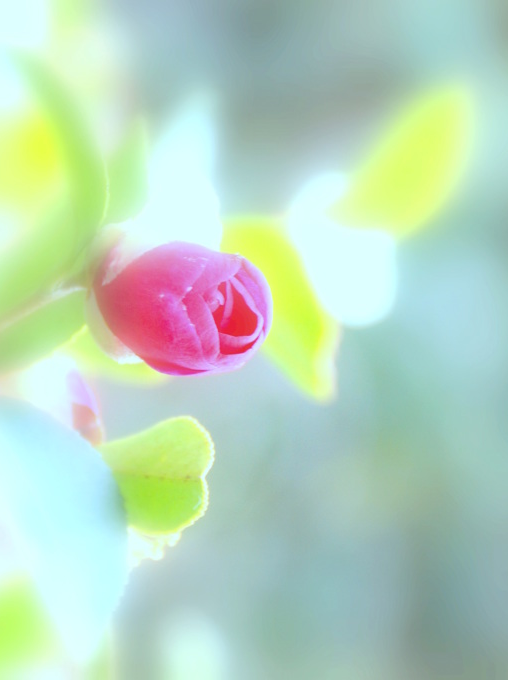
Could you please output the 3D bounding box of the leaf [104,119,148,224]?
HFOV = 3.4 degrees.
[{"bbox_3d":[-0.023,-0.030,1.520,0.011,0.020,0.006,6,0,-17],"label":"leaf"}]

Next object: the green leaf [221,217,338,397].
[{"bbox_3d":[0.004,-0.005,1.530,0.018,0.036,0.008,-27,0,-10],"label":"green leaf"}]

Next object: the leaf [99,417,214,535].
[{"bbox_3d":[-0.018,0.024,1.500,0.025,0.021,0.008,0,0,-19],"label":"leaf"}]

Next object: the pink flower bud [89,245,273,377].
[{"bbox_3d":[-0.013,-0.006,1.500,0.033,0.023,0.023,6,0,36],"label":"pink flower bud"}]

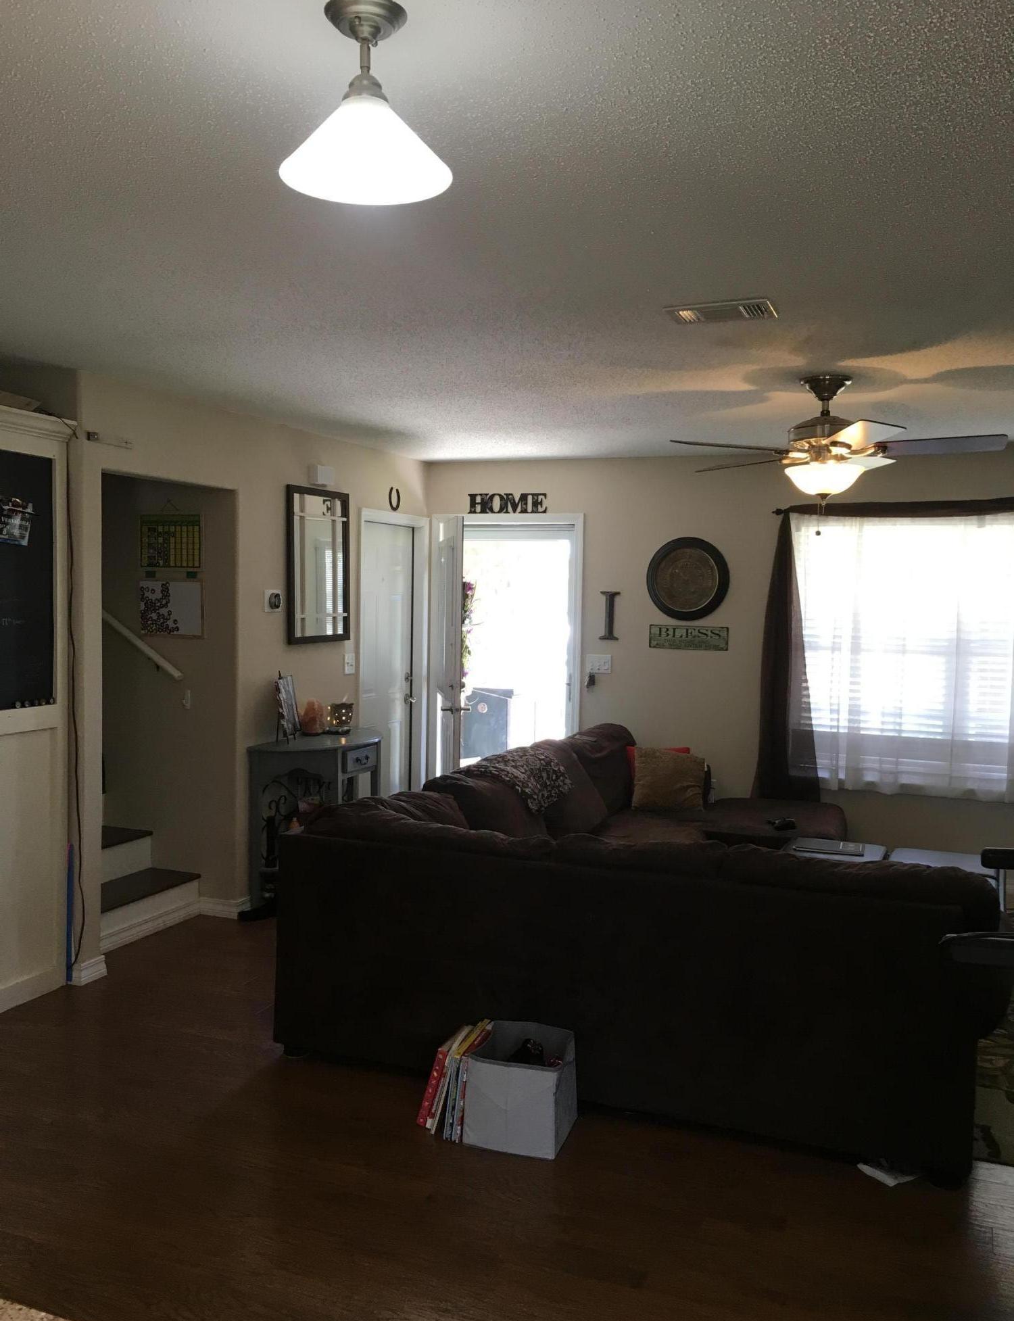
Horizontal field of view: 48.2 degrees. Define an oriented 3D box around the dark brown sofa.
[{"bbox_3d":[0.837,0.881,4.915,2.330,0.910,3.120,2,4,21],"label":"dark brown sofa"}]

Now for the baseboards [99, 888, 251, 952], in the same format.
[{"bbox_3d":[-1.534,1.237,5.352,0.245,0.092,0.820,3,4,22],"label":"baseboards"}]

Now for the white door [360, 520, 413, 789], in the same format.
[{"bbox_3d":[-0.783,0.170,7.087,0.050,2.023,0.775,3,4,22],"label":"white door"}]

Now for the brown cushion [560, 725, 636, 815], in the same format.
[{"bbox_3d":[0.506,0.563,6.089,0.280,0.450,0.680,2,4,21],"label":"brown cushion"}]

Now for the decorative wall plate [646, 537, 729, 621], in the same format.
[{"bbox_3d":[1.063,-0.483,6.722,0.497,0.497,0.050,2,4,21],"label":"decorative wall plate"}]

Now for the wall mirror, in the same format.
[{"bbox_3d":[-1.018,-0.509,6.134,0.035,0.833,0.631,3,4,22],"label":"wall mirror"}]

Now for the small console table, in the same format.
[{"bbox_3d":[-0.900,0.824,5.953,0.400,0.825,0.980,2,4,21],"label":"small console table"}]

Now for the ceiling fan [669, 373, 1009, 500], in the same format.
[{"bbox_3d":[1.209,-0.840,4.323,1.290,0.455,1.290,3,4,22],"label":"ceiling fan"}]

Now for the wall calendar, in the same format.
[{"bbox_3d":[-1.649,-0.583,5.530,0.360,0.265,0.015,2,4,21],"label":"wall calendar"}]

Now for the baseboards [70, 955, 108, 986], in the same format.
[{"bbox_3d":[-1.716,1.264,4.641,0.060,0.086,0.150,2,4,21],"label":"baseboards"}]

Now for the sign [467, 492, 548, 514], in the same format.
[{"bbox_3d":[0.002,-0.994,7.194,0.542,0.122,0.025,3,4,22],"label":"sign"}]

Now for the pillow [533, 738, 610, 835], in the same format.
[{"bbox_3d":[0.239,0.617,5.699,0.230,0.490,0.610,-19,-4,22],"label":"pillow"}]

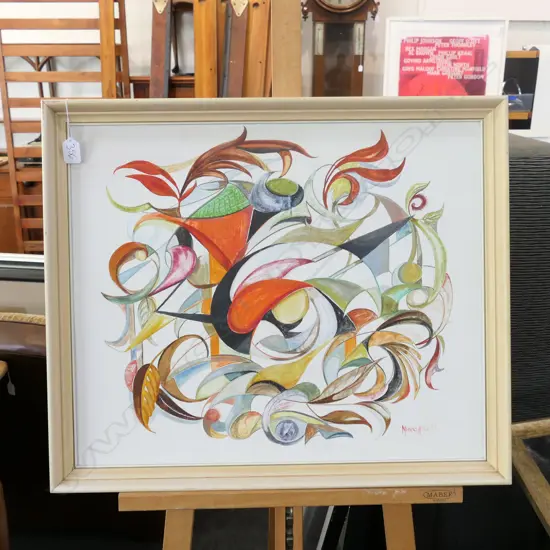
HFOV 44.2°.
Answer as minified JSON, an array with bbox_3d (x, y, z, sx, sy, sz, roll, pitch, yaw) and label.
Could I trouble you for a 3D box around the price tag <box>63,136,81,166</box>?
[{"bbox_3d":[-0.293,-0.180,0.980,0.025,0.038,0.002,-5,2,-3],"label":"price tag"}]

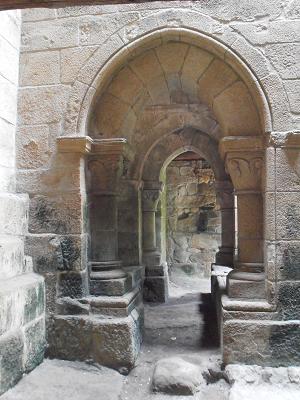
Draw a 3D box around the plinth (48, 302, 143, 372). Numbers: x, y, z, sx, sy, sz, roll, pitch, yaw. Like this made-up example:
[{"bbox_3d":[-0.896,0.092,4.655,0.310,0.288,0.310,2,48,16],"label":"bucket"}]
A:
[{"bbox_3d":[-0.559,1.514,4.848,0.890,0.499,0.920,0,-3,7],"label":"plinth"}]

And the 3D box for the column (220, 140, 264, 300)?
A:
[{"bbox_3d":[1.046,0.183,4.766,0.470,1.717,0.470,0,-3,7],"label":"column"}]

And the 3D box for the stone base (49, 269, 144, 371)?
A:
[{"bbox_3d":[-0.559,1.281,4.861,0.890,0.965,0.920,0,-3,7],"label":"stone base"}]

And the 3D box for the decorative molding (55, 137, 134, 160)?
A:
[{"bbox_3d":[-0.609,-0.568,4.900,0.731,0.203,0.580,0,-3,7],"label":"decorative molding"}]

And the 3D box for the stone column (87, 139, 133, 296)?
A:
[{"bbox_3d":[-0.463,0.198,4.965,0.470,1.714,0.470,0,-3,7],"label":"stone column"}]

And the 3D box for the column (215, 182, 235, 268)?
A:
[{"bbox_3d":[1.291,0.404,7.273,0.380,1.410,0.380,0,-3,7],"label":"column"}]

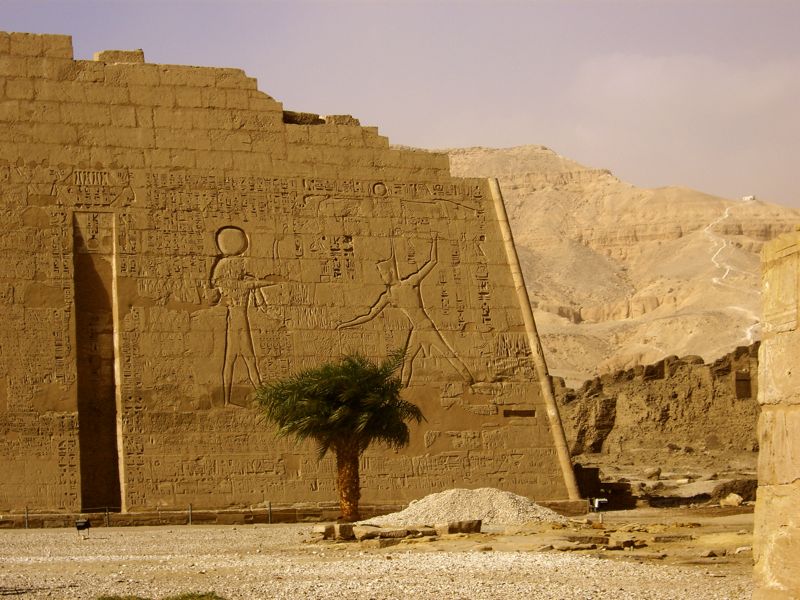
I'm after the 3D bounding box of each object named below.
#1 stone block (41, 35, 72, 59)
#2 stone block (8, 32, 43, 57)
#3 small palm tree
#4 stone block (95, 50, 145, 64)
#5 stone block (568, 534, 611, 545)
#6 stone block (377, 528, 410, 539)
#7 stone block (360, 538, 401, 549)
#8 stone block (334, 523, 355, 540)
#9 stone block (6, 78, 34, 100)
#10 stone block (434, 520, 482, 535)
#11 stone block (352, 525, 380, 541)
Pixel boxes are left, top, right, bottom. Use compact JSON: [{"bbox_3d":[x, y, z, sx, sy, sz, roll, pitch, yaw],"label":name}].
[{"bbox_3d":[-13.723,-10.002,71.859,1.241,0.976,0.900,1,-6,-18],"label":"stone block"},{"bbox_3d":[-14.865,-10.039,71.490,1.287,0.950,0.900,1,-6,-18],"label":"stone block"},{"bbox_3d":[-2.232,4.999,66.500,6.000,6.350,6.000,-1,-6,0],"label":"small palm tree"},{"bbox_3d":[-11.318,-9.670,72.826,1.712,0.535,1.200,1,-6,-18],"label":"stone block"},{"bbox_3d":[4.392,5.585,42.000,0.950,0.200,0.600,1,-6,-18],"label":"stone block"},{"bbox_3d":[-0.182,6.052,46.800,0.740,0.200,0.500,1,-6,-18],"label":"stone block"},{"bbox_3d":[-0.459,5.881,43.500,0.500,0.200,1.250,1,-6,-18],"label":"stone block"},{"bbox_3d":[-1.422,5.949,46.200,0.400,0.400,0.450,1,-6,-18],"label":"stone block"},{"bbox_3d":[-14.977,-8.170,70.853,1.061,0.851,0.900,1,-6,-18],"label":"stone block"},{"bbox_3d":[1.614,6.222,49.300,0.950,0.330,0.950,1,-6,-18],"label":"stone block"},{"bbox_3d":[-0.860,5.972,46.300,0.580,0.380,0.550,1,-6,-18],"label":"stone block"}]

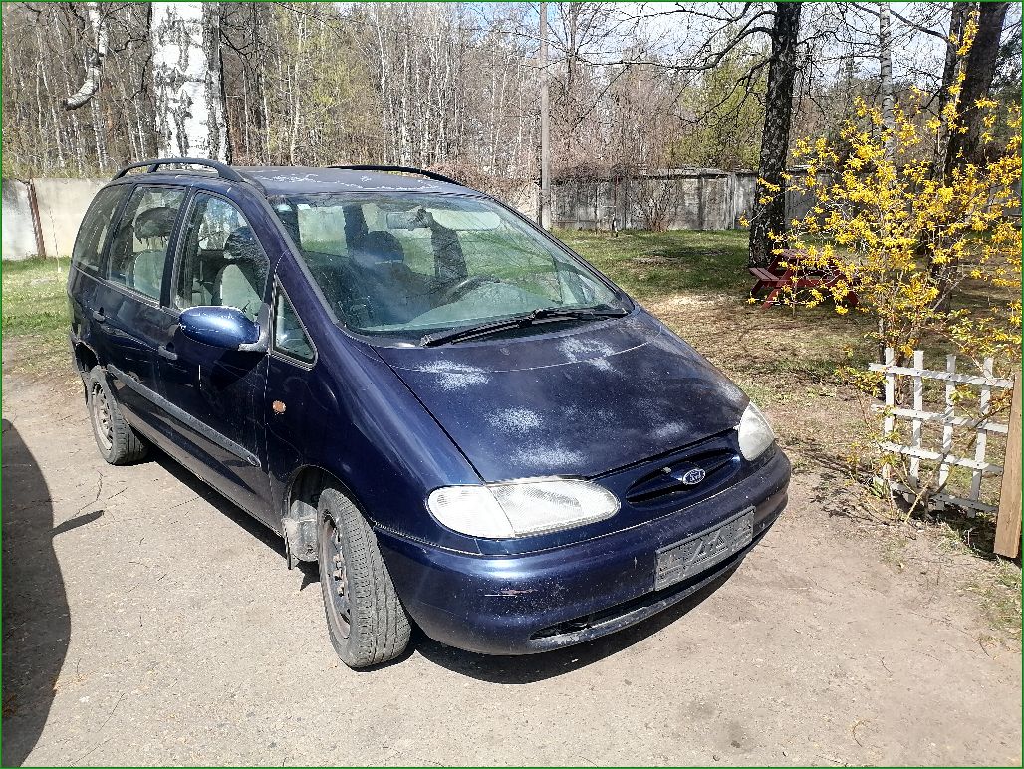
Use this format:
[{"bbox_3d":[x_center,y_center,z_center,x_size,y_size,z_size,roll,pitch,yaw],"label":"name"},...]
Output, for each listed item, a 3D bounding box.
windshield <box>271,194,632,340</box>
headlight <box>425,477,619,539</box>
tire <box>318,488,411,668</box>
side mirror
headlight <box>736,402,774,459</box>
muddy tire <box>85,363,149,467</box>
[{"bbox_3d":[-0.234,-0.518,3.233,1.480,0.140,1.040,-11,49,-40],"label":"windshield"},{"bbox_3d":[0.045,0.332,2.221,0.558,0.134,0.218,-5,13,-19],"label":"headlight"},{"bbox_3d":[-0.512,0.636,2.642,0.200,0.625,0.625,-6,14,-25],"label":"tire"},{"bbox_3d":[-0.996,-0.195,2.666,0.260,0.175,0.150,-11,17,-40],"label":"side mirror"},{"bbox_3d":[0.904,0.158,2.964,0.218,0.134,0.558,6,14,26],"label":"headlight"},{"bbox_3d":[-2.393,0.186,4.715,0.200,0.625,0.625,-11,17,-40],"label":"muddy tire"}]

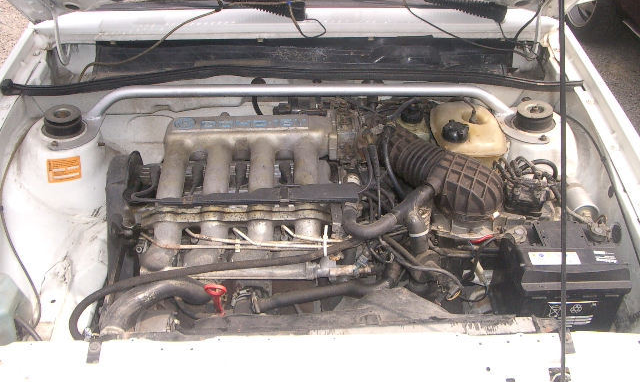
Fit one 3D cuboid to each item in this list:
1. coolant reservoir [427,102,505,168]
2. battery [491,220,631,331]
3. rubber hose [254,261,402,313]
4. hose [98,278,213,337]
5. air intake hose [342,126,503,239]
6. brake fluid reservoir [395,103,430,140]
[{"bbox_3d":[0.323,-0.100,1.441,0.166,0.140,0.165,-1,38,-1],"label":"coolant reservoir"},{"bbox_3d":[0.480,0.186,1.348,0.207,0.190,0.175,-1,38,-1],"label":"battery"},{"bbox_3d":[0.020,0.184,1.283,0.292,0.090,0.095,-1,38,-1],"label":"rubber hose"},{"bbox_3d":[-0.291,0.225,1.185,0.166,0.110,0.190,-1,38,-1],"label":"hose"},{"bbox_3d":[0.206,-0.018,1.337,0.315,0.150,0.280,-1,38,-1],"label":"air intake hose"},{"bbox_3d":[0.209,-0.130,1.460,0.074,0.105,0.120,-1,38,-1],"label":"brake fluid reservoir"}]

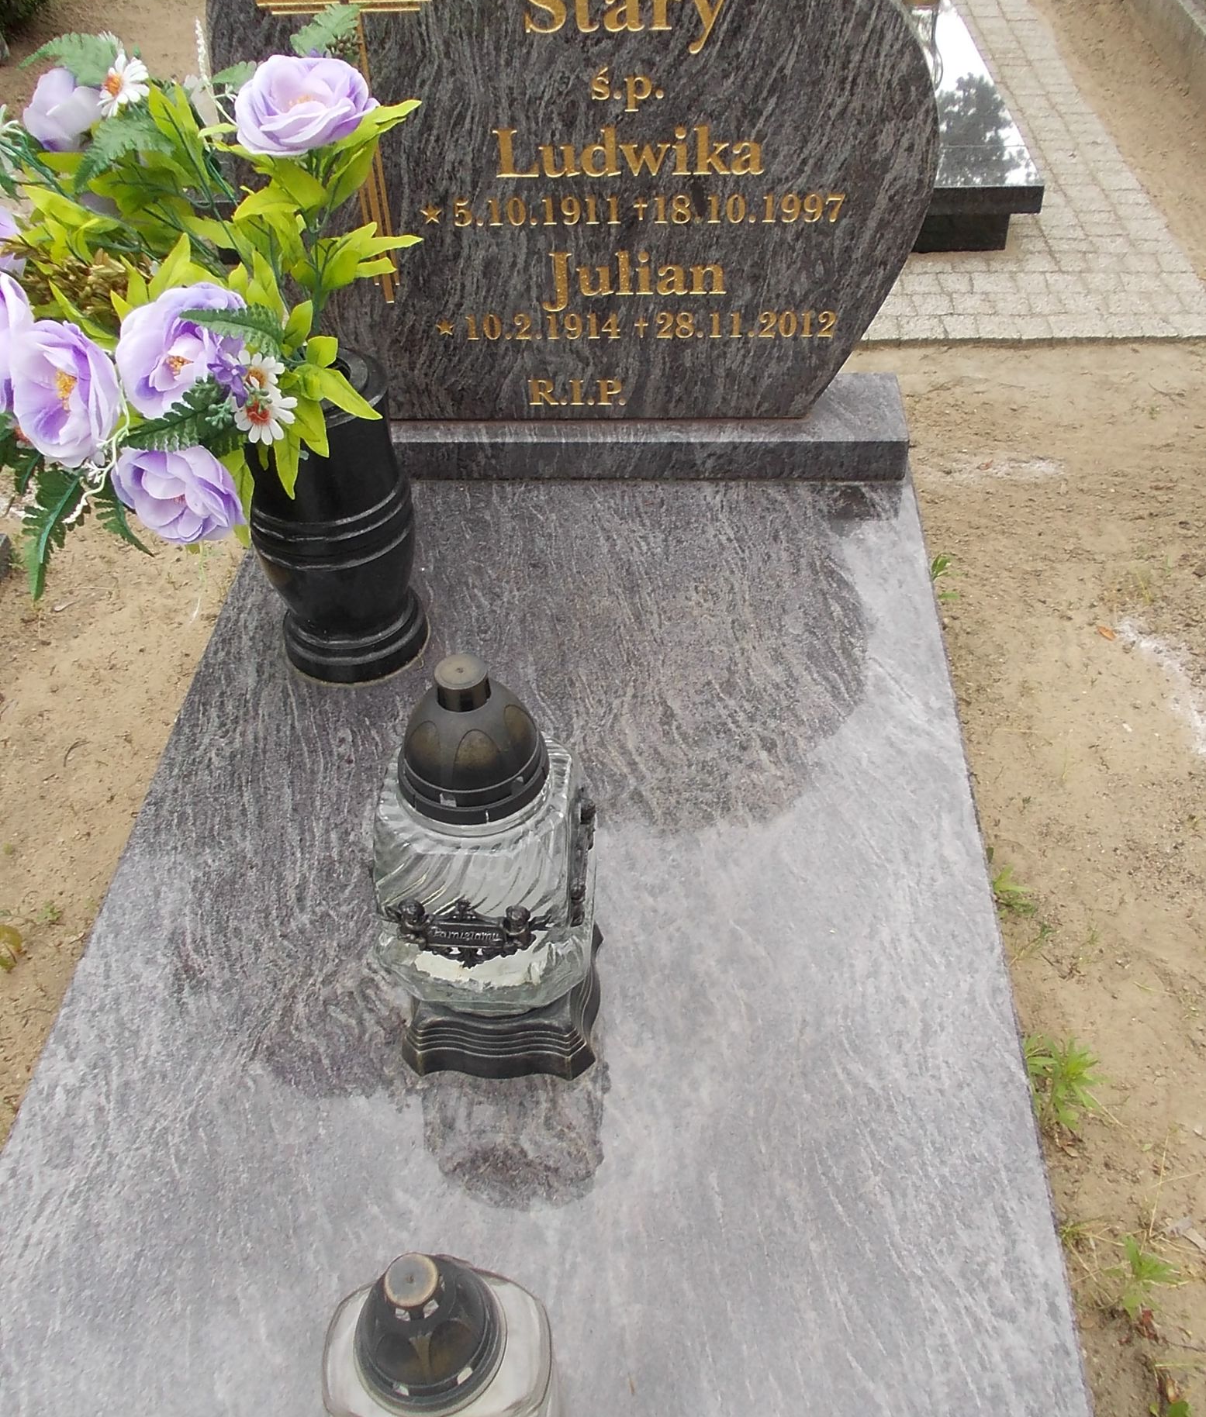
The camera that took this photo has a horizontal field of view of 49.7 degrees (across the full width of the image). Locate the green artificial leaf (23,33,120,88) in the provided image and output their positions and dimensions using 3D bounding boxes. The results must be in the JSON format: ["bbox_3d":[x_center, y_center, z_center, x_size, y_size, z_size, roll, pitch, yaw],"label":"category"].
[{"bbox_3d":[-0.473,-0.577,1.159,0.084,0.048,0.030,1,21,2],"label":"green artificial leaf"}]

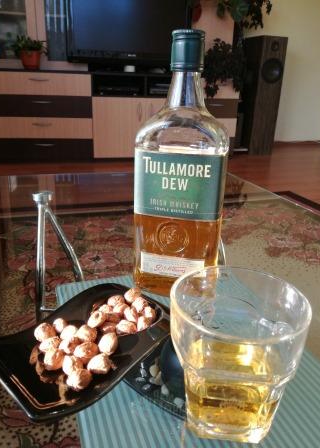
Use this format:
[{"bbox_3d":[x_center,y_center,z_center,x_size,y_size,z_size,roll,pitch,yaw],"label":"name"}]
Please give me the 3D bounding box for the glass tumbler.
[{"bbox_3d":[0.049,0.090,0.243,0.086,0.091,0.086,2,22,0],"label":"glass tumbler"}]

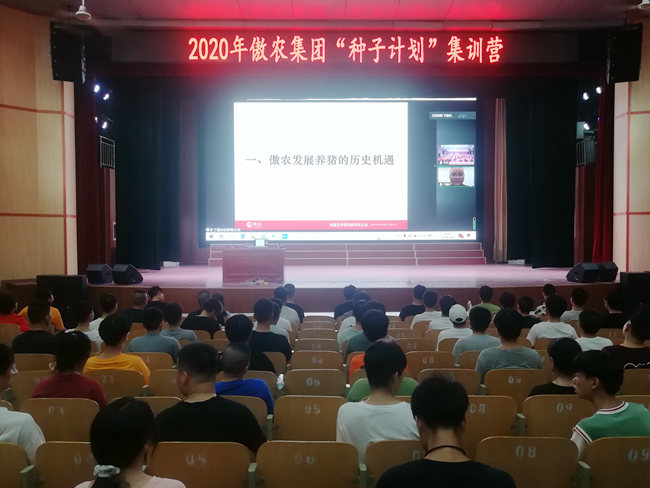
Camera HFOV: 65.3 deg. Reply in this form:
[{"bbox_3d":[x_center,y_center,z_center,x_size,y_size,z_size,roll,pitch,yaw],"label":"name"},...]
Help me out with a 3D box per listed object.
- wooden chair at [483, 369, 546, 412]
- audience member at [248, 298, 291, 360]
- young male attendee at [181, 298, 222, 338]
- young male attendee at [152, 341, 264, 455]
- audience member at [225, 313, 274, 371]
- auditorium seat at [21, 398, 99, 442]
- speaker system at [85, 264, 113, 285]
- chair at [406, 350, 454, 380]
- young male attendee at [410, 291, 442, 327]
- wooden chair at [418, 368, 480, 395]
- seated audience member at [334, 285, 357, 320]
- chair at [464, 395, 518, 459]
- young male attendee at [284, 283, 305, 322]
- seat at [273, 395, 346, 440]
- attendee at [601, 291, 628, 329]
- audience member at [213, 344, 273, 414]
[{"bbox_3d":[1.518,1.407,4.278,0.520,0.840,0.500,0,2,0],"label":"wooden chair"},{"bbox_3d":[-0.587,1.211,5.314,0.520,1.340,0.750,0,1,0],"label":"audience member"},{"bbox_3d":[-1.616,1.329,6.937,0.540,1.224,0.750,0,1,6],"label":"young male attendee"},{"bbox_3d":[-0.600,1.151,2.908,0.560,1.294,0.680,0,2,0],"label":"young male attendee"},{"bbox_3d":[-0.658,1.216,4.387,0.520,1.285,0.720,0,2,0],"label":"audience member"},{"bbox_3d":[-1.721,1.417,3.584,0.530,0.830,0.550,0,1,0],"label":"auditorium seat"},{"bbox_3d":[-5.476,0.746,12.400,0.600,0.450,0.480,0,1,32],"label":"speaker system"},{"bbox_3d":[1.027,1.454,5.185,0.530,0.830,0.500,0,1,0],"label":"chair"},{"bbox_3d":[1.422,1.256,7.298,0.490,1.236,0.680,0,2,0],"label":"young male attendee"},{"bbox_3d":[0.984,1.406,4.251,0.520,0.850,0.540,0,2,0],"label":"wooden chair"},{"bbox_3d":[0.436,1.327,8.564,0.520,1.323,0.750,0,1,0],"label":"seated audience member"},{"bbox_3d":[0.992,1.387,3.514,0.520,0.840,0.500,0,2,0],"label":"chair"},{"bbox_3d":[-0.532,1.247,7.941,0.490,1.303,0.680,0,2,0],"label":"young male attendee"},{"bbox_3d":[-0.088,1.391,3.514,0.520,0.840,0.500,0,2,0],"label":"seat"},{"bbox_3d":[3.609,1.214,6.575,0.500,1.267,0.680,0,2,0],"label":"attendee"},{"bbox_3d":[-0.580,1.240,3.600,0.500,1.177,0.720,0,2,0],"label":"audience member"}]

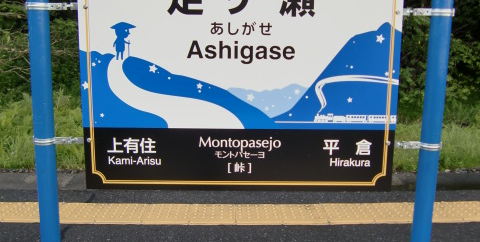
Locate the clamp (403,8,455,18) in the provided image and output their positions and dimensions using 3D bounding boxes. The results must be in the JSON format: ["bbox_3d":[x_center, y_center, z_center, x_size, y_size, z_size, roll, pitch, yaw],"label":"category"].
[{"bbox_3d":[0.706,-0.409,1.950,0.203,0.034,0.085,1,10,-1],"label":"clamp"}]

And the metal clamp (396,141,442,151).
[{"bbox_3d":[0.700,0.101,2.044,0.189,0.034,0.085,1,10,-1],"label":"metal clamp"}]

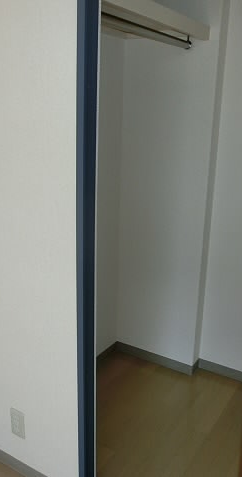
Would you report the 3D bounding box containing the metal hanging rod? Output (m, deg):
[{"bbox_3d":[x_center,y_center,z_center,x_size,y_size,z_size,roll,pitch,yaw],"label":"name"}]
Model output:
[{"bbox_3d":[0.098,-0.797,1.713,0.029,0.029,0.850,12,20,30],"label":"metal hanging rod"}]

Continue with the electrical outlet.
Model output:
[{"bbox_3d":[-0.416,0.750,1.775,0.071,0.120,0.010,12,20,30],"label":"electrical outlet"}]

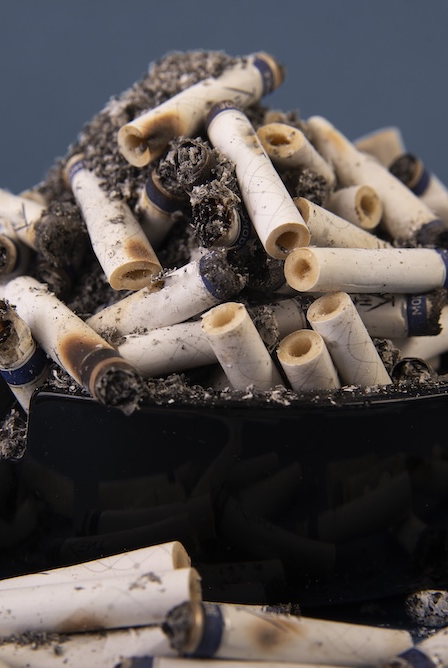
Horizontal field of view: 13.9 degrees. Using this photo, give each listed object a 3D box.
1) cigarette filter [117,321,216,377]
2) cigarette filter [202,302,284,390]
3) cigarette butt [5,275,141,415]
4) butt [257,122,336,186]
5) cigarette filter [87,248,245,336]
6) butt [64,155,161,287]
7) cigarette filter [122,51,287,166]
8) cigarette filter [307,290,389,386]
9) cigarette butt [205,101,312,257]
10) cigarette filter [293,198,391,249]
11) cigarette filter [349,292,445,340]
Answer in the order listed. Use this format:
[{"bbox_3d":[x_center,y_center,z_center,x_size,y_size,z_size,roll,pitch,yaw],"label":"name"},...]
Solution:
[{"bbox_3d":[-0.001,0.001,0.332,0.037,0.008,0.008,-13,0,-6],"label":"cigarette filter"},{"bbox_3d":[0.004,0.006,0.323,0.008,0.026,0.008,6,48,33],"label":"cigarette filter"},{"bbox_3d":[-0.025,0.001,0.297,0.008,0.008,0.035,-6,28,-32],"label":"cigarette butt"},{"bbox_3d":[0.015,-0.032,0.344,0.008,0.008,0.022,7,-16,30],"label":"butt"},{"bbox_3d":[-0.012,-0.005,0.321,0.033,0.008,0.008,-23,0,27],"label":"cigarette filter"},{"bbox_3d":[-0.020,-0.019,0.309,0.008,0.008,0.033,-4,38,-22],"label":"butt"},{"bbox_3d":[-0.003,-0.041,0.332,0.037,0.008,0.008,-34,8,-39],"label":"cigarette filter"},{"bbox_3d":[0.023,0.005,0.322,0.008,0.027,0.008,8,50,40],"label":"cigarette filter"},{"bbox_3d":[0.005,-0.028,0.322,0.008,0.008,0.036,-27,47,3],"label":"cigarette butt"},{"bbox_3d":[0.024,-0.015,0.335,0.035,0.008,0.008,24,6,-45],"label":"cigarette filter"},{"bbox_3d":[0.023,-0.004,0.330,0.035,0.008,0.008,2,1,26],"label":"cigarette filter"}]

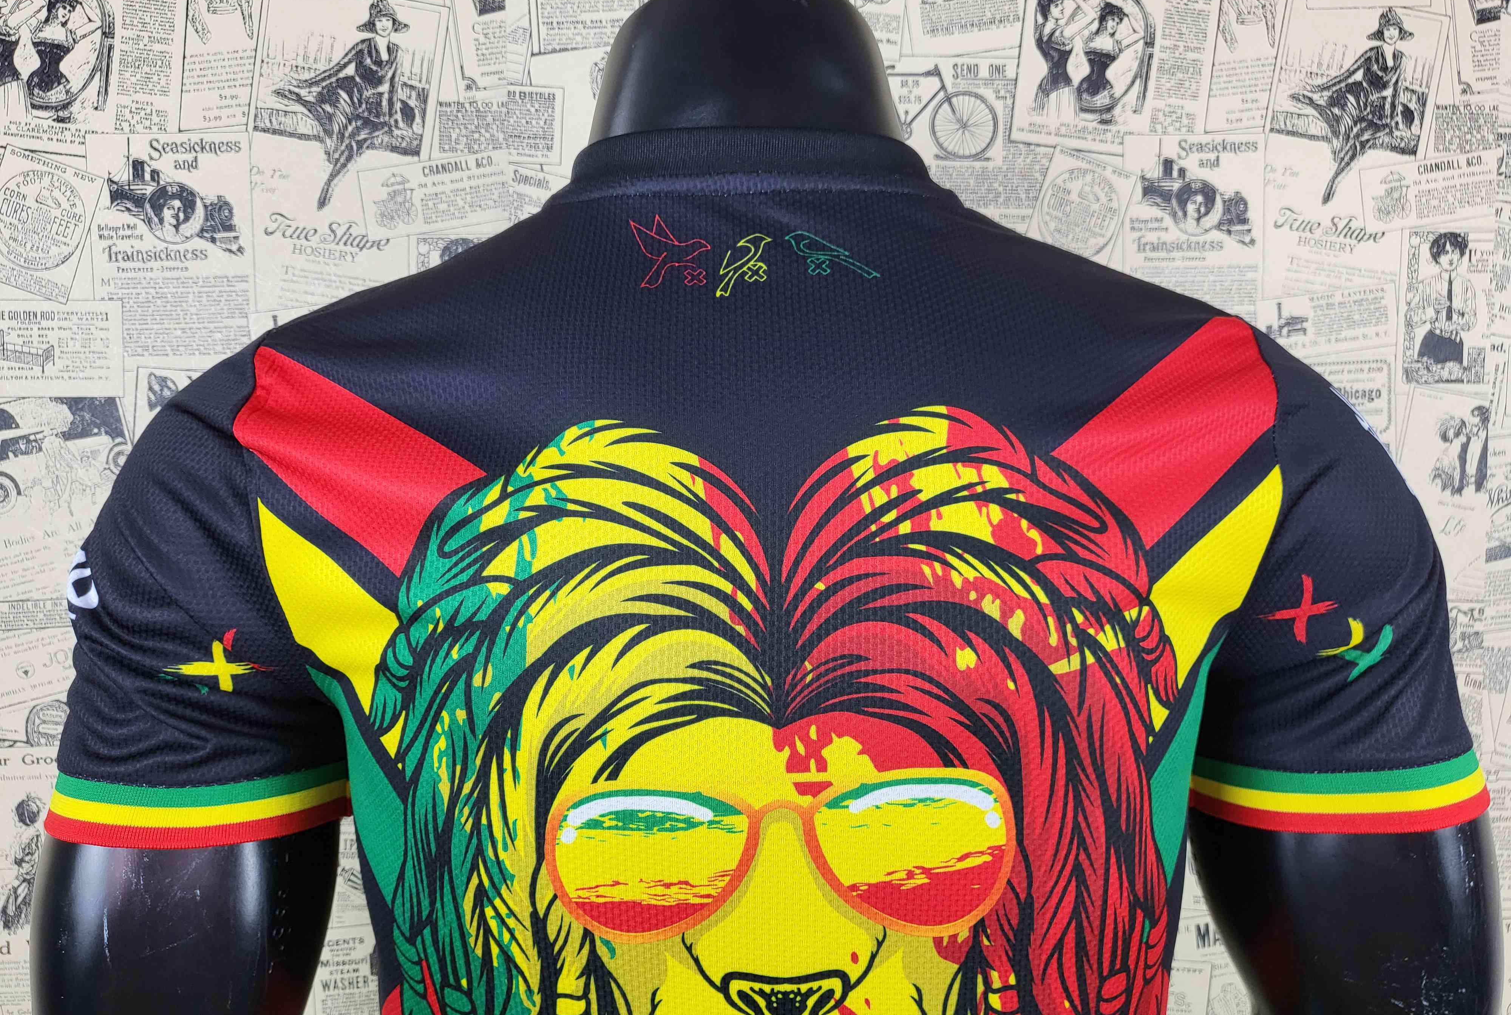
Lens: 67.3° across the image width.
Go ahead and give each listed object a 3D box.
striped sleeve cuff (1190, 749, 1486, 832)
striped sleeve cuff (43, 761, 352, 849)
[{"bbox_3d":[0.235,0.108,0.472,0.113,0.026,0.111,-6,-1,-7],"label":"striped sleeve cuff"},{"bbox_3d":[-0.228,0.117,0.474,0.116,0.026,0.111,2,-1,-7],"label":"striped sleeve cuff"}]

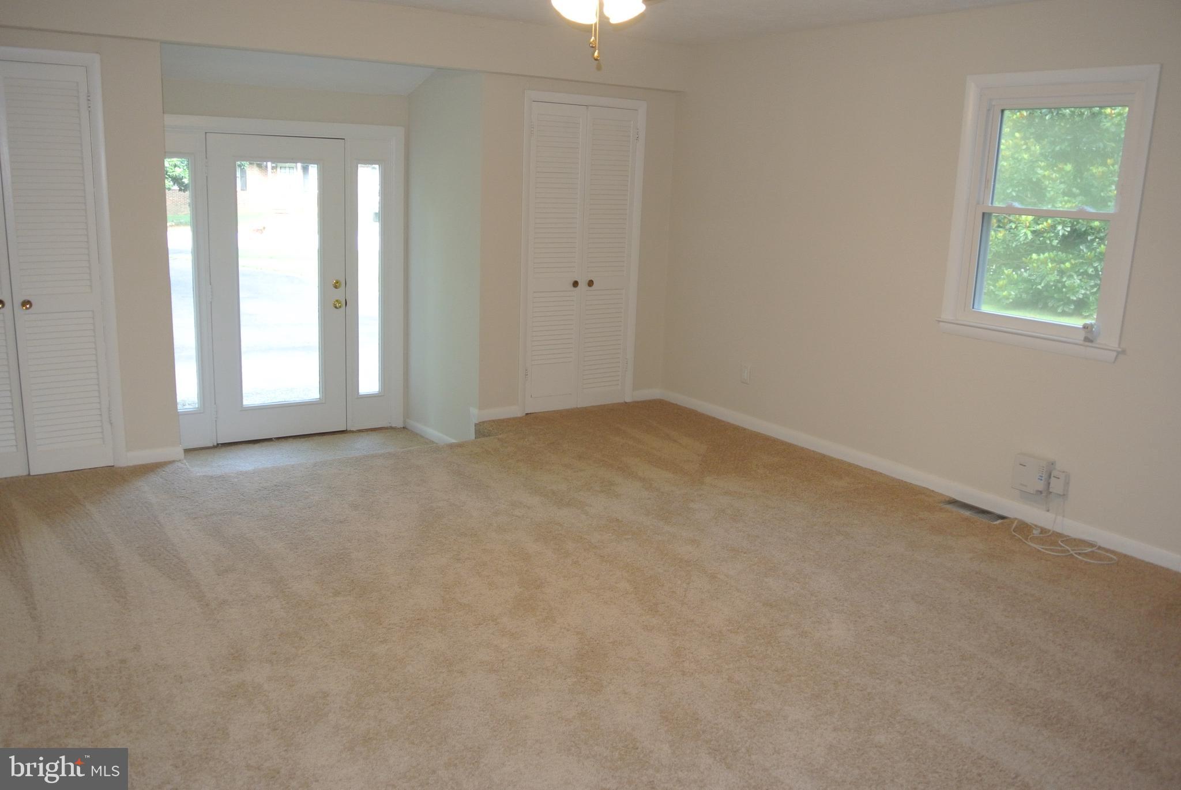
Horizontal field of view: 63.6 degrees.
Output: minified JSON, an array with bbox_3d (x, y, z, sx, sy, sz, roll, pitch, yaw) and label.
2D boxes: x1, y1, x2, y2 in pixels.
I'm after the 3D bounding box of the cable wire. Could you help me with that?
[{"bbox_3d":[2.182,0.609,4.424,0.290,0.160,0.560,-7,16,-34],"label":"cable wire"}]

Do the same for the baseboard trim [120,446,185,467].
[{"bbox_3d":[-2.315,0.325,5.067,0.310,0.082,0.020,-7,16,-34],"label":"baseboard trim"}]

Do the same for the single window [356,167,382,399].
[{"bbox_3d":[-1.572,-0.798,6.723,0.185,1.640,0.045,-7,16,-34],"label":"single window"}]

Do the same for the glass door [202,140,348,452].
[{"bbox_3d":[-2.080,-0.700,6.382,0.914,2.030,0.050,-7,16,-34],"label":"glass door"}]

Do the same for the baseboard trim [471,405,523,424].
[{"bbox_3d":[-0.602,0.120,6.248,0.325,0.082,0.022,-7,16,-34],"label":"baseboard trim"}]

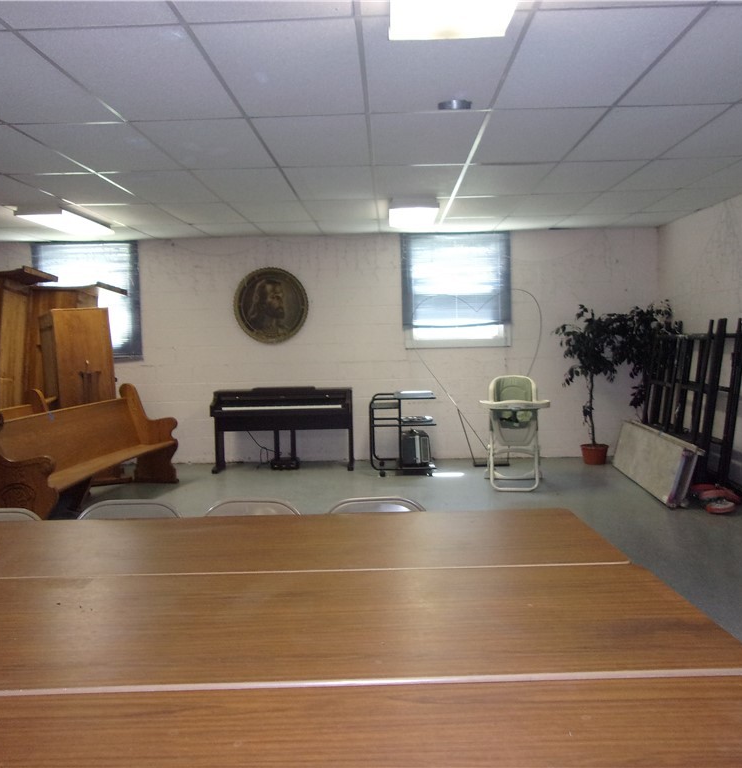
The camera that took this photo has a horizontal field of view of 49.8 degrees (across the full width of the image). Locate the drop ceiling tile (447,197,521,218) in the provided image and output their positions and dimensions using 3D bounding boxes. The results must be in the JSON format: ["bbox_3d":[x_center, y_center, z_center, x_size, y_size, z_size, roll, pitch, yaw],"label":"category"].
[{"bbox_3d":[0.970,-1.554,7.022,0.605,0.020,1.209,-1,3,1],"label":"drop ceiling tile"}]

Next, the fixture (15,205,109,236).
[{"bbox_3d":[-2.632,-1.434,7.005,0.370,0.085,1.230,-1,3,1],"label":"fixture"}]

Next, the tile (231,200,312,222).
[{"bbox_3d":[-0.851,-1.525,7.058,0.605,0.025,1.212,-1,3,2],"label":"tile"}]

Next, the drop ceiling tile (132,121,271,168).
[{"bbox_3d":[-0.913,-1.378,4.625,0.605,0.025,1.212,-1,3,2],"label":"drop ceiling tile"}]

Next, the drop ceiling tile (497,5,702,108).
[{"bbox_3d":[0.886,-1.349,3.379,0.604,0.020,1.213,-1,3,1],"label":"drop ceiling tile"}]

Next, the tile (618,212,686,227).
[{"bbox_3d":[2.819,-1.674,8.148,0.604,0.020,1.091,-1,3,1],"label":"tile"}]

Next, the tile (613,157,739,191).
[{"bbox_3d":[2.158,-1.520,5.787,0.604,0.020,1.213,-1,3,1],"label":"tile"}]

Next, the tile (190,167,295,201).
[{"bbox_3d":[-0.889,-1.456,5.858,0.604,0.020,1.213,-1,3,1],"label":"tile"}]

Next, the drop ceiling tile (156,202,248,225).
[{"bbox_3d":[-1.460,-1.513,7.075,0.605,0.025,1.212,-1,3,2],"label":"drop ceiling tile"}]

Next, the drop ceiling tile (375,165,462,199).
[{"bbox_3d":[0.332,-1.469,5.820,0.605,0.020,1.209,-1,3,1],"label":"drop ceiling tile"}]

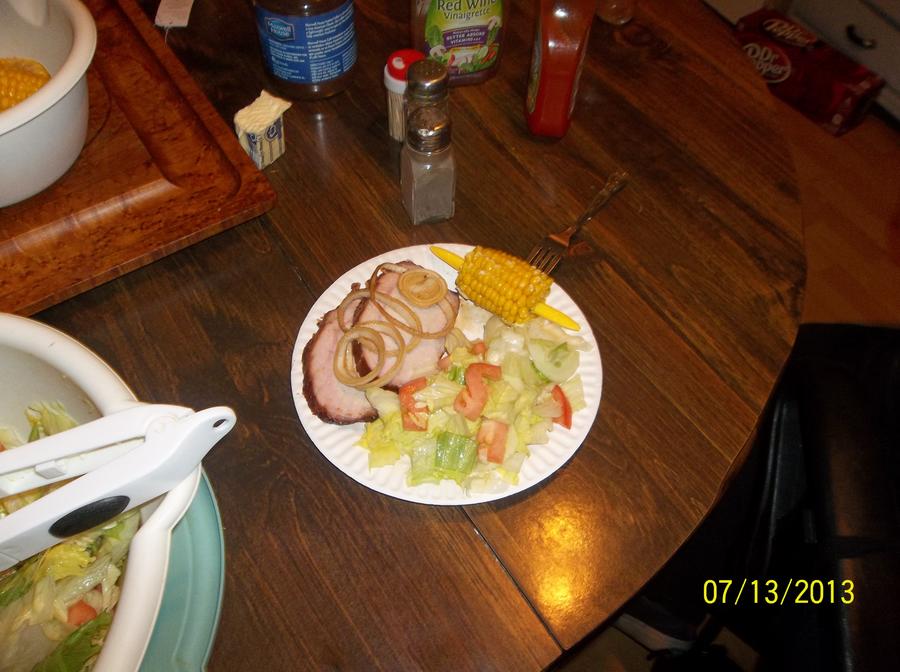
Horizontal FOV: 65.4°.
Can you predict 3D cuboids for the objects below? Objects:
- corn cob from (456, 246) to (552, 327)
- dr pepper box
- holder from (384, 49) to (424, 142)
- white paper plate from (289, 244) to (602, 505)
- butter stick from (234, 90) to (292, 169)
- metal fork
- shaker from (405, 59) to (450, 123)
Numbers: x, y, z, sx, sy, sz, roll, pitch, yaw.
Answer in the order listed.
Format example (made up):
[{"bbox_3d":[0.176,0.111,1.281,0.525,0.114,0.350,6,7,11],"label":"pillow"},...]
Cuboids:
[{"bbox_3d":[0.041,-0.039,0.542,0.067,0.047,0.047,32,59,24],"label":"corn cob"},{"bbox_3d":[0.978,-0.736,1.959,0.128,0.124,0.402,-31,61,-22],"label":"dr pepper box"},{"bbox_3d":[-0.041,-0.223,0.658,0.038,0.082,0.038,3,55,0],"label":"holder"},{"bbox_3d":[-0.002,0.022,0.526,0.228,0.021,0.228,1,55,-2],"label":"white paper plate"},{"bbox_3d":[-0.174,-0.191,0.653,0.036,0.043,0.042,33,60,19],"label":"butter stick"},{"bbox_3d":[0.111,-0.099,0.611,0.025,0.020,0.185,32,54,19],"label":"metal fork"},{"bbox_3d":[-0.020,-0.198,0.631,0.038,0.098,0.038,-11,56,-10],"label":"shaker"}]

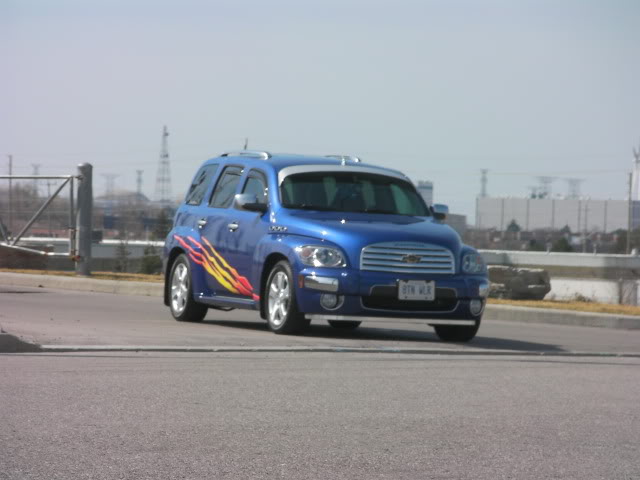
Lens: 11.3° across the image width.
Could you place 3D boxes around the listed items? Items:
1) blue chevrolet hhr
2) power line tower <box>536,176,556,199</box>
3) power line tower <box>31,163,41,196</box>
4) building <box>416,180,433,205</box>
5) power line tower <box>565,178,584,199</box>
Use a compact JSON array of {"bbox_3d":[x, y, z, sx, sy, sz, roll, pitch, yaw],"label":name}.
[{"bbox_3d":[0.002,0.024,28.752,1.770,1.600,4.450,3,0,-21],"label":"blue chevrolet hhr"},{"bbox_3d":[139.983,-20.399,2000.000,13.290,37.707,7.974,2,0,0],"label":"power line tower"},{"bbox_3d":[-176.123,-29.980,2000.000,5.254,33.380,4.729,2,0,0],"label":"power line tower"},{"bbox_3d":[48.398,-15.531,1500.000,6.954,23.180,6.954,2,0,0],"label":"building"},{"bbox_3d":[156.992,-19.471,2000.000,12.672,37.089,7.603,2,0,0],"label":"power line tower"}]

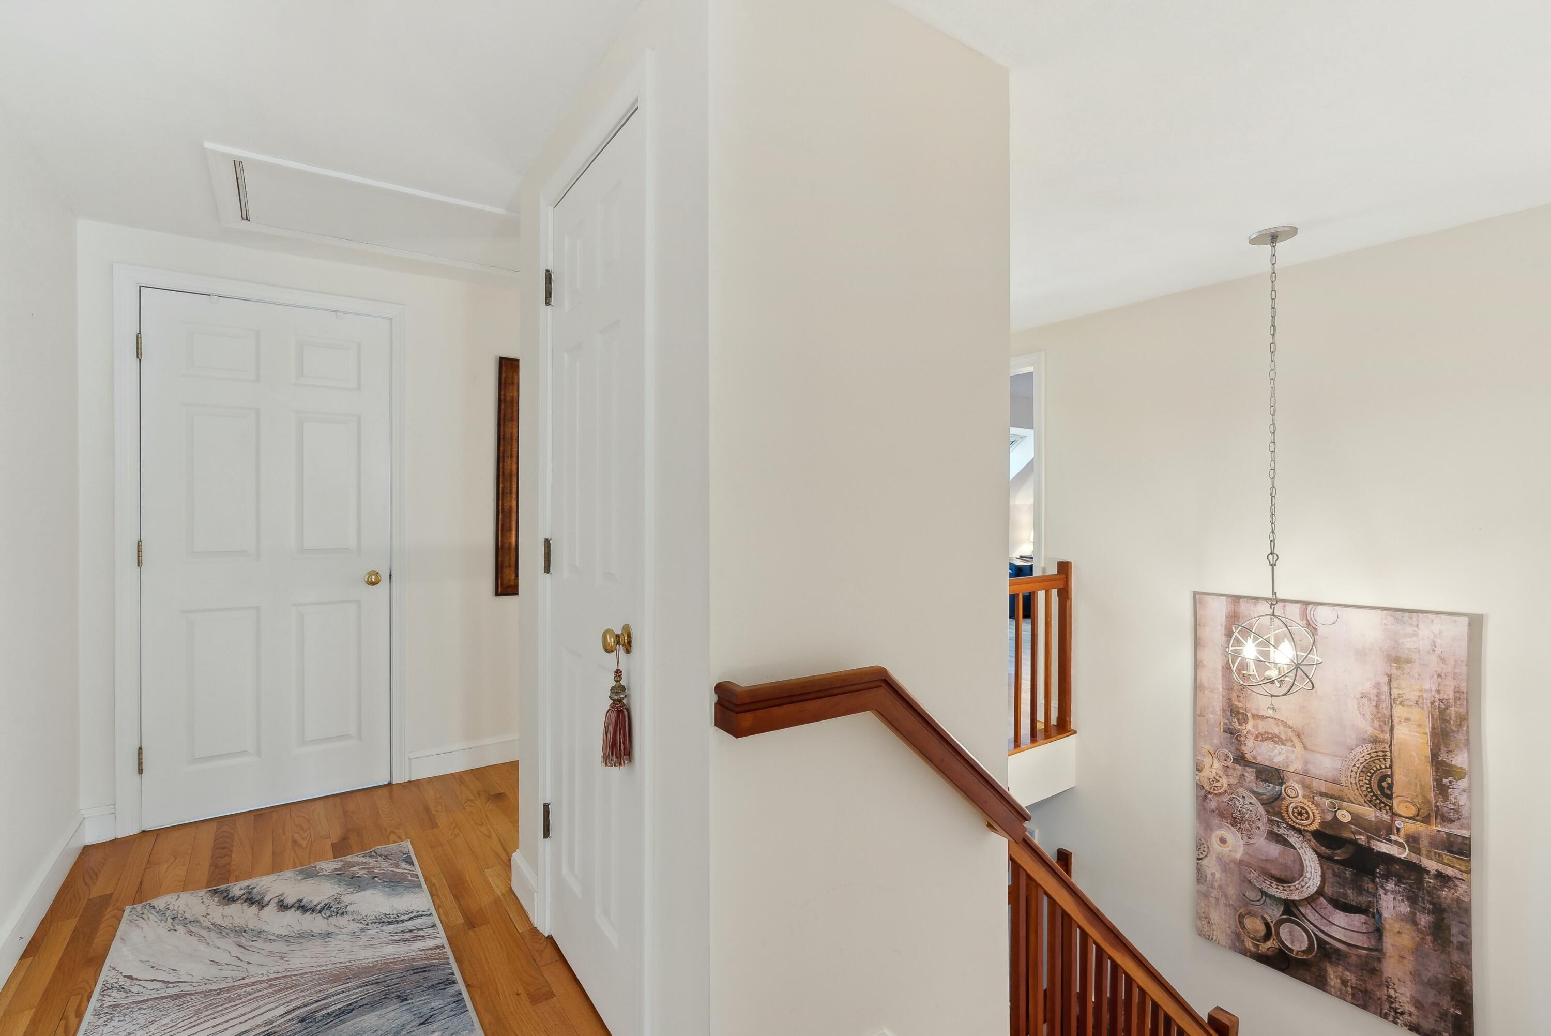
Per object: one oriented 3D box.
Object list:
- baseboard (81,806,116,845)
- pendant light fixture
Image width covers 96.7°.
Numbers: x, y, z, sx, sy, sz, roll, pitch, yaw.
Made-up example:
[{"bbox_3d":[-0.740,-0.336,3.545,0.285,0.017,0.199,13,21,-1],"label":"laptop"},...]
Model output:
[{"bbox_3d":[-2.450,1.109,2.495,0.093,0.130,0.018,0,0,-35],"label":"baseboard"},{"bbox_3d":[1.886,-0.190,2.615,0.315,1.780,0.315,0,0,-35],"label":"pendant light fixture"}]

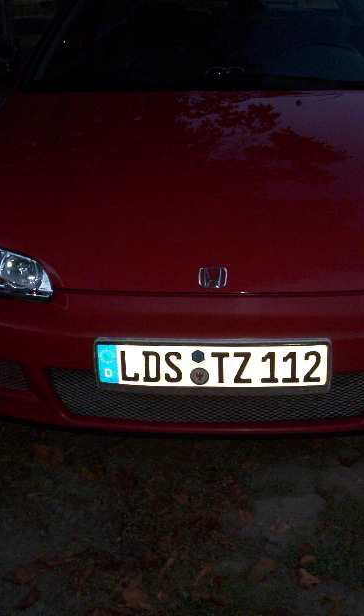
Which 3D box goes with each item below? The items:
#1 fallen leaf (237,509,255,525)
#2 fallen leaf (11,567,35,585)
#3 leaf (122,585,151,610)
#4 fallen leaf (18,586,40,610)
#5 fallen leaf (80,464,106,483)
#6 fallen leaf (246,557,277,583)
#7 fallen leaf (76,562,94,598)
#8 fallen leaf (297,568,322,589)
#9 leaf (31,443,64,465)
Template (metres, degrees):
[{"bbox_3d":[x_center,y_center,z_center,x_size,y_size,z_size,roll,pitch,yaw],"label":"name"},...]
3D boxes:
[{"bbox_3d":[0.156,0.503,2.260,0.035,0.015,0.068,-13,25,-28],"label":"fallen leaf"},{"bbox_3d":[-0.338,0.571,1.962,0.038,0.018,0.056,-13,24,-29],"label":"fallen leaf"},{"bbox_3d":[-0.099,0.618,1.987,0.062,0.018,0.068,0,22,5],"label":"leaf"},{"bbox_3d":[-0.314,0.597,1.894,0.030,0.018,0.073,9,23,23],"label":"fallen leaf"},{"bbox_3d":[-0.225,0.420,2.346,0.052,0.018,0.085,-19,27,-38],"label":"fallen leaf"},{"bbox_3d":[0.170,0.560,1.971,0.041,0.018,0.094,12,25,30],"label":"fallen leaf"},{"bbox_3d":[-0.215,0.595,2.052,0.035,0.015,0.100,4,22,12],"label":"fallen leaf"},{"bbox_3d":[0.269,0.570,1.943,0.046,0.018,0.065,-16,26,-35],"label":"fallen leaf"},{"bbox_3d":[-0.374,0.397,2.553,0.088,0.020,0.080,0,22,5],"label":"leaf"}]

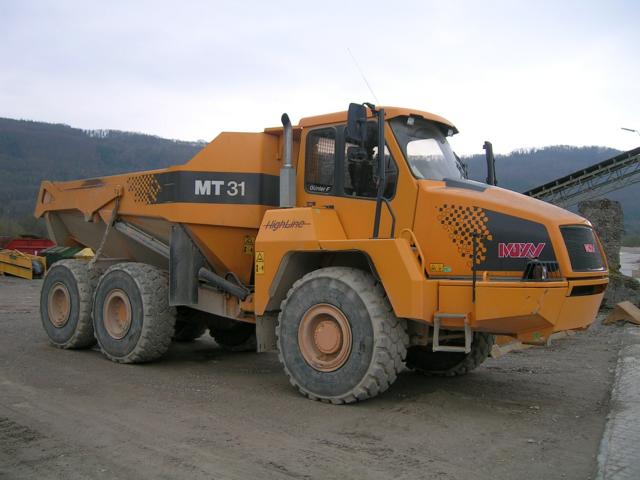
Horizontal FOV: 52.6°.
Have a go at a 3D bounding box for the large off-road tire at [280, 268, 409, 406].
[{"bbox_3d":[0.241,1.108,7.516,1.568,1.568,0.620,0,-2,39],"label":"large off-road tire"}]

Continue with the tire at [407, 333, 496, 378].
[{"bbox_3d":[1.668,1.167,9.298,1.568,1.568,0.620,0,-2,39],"label":"tire"}]

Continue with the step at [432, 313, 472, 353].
[{"bbox_3d":[1.336,0.929,6.481,0.400,0.400,0.090,0,-2,39],"label":"step"}]

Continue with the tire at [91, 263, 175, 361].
[{"bbox_3d":[-2.923,1.133,10.195,1.568,1.568,0.620,0,-2,41],"label":"tire"}]

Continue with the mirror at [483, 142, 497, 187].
[{"bbox_3d":[2.451,-1.089,9.330,0.110,0.660,0.250,0,-1,15],"label":"mirror"}]

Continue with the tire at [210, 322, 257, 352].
[{"bbox_3d":[-1.429,1.192,11.921,1.568,1.568,0.620,0,-2,41],"label":"tire"}]

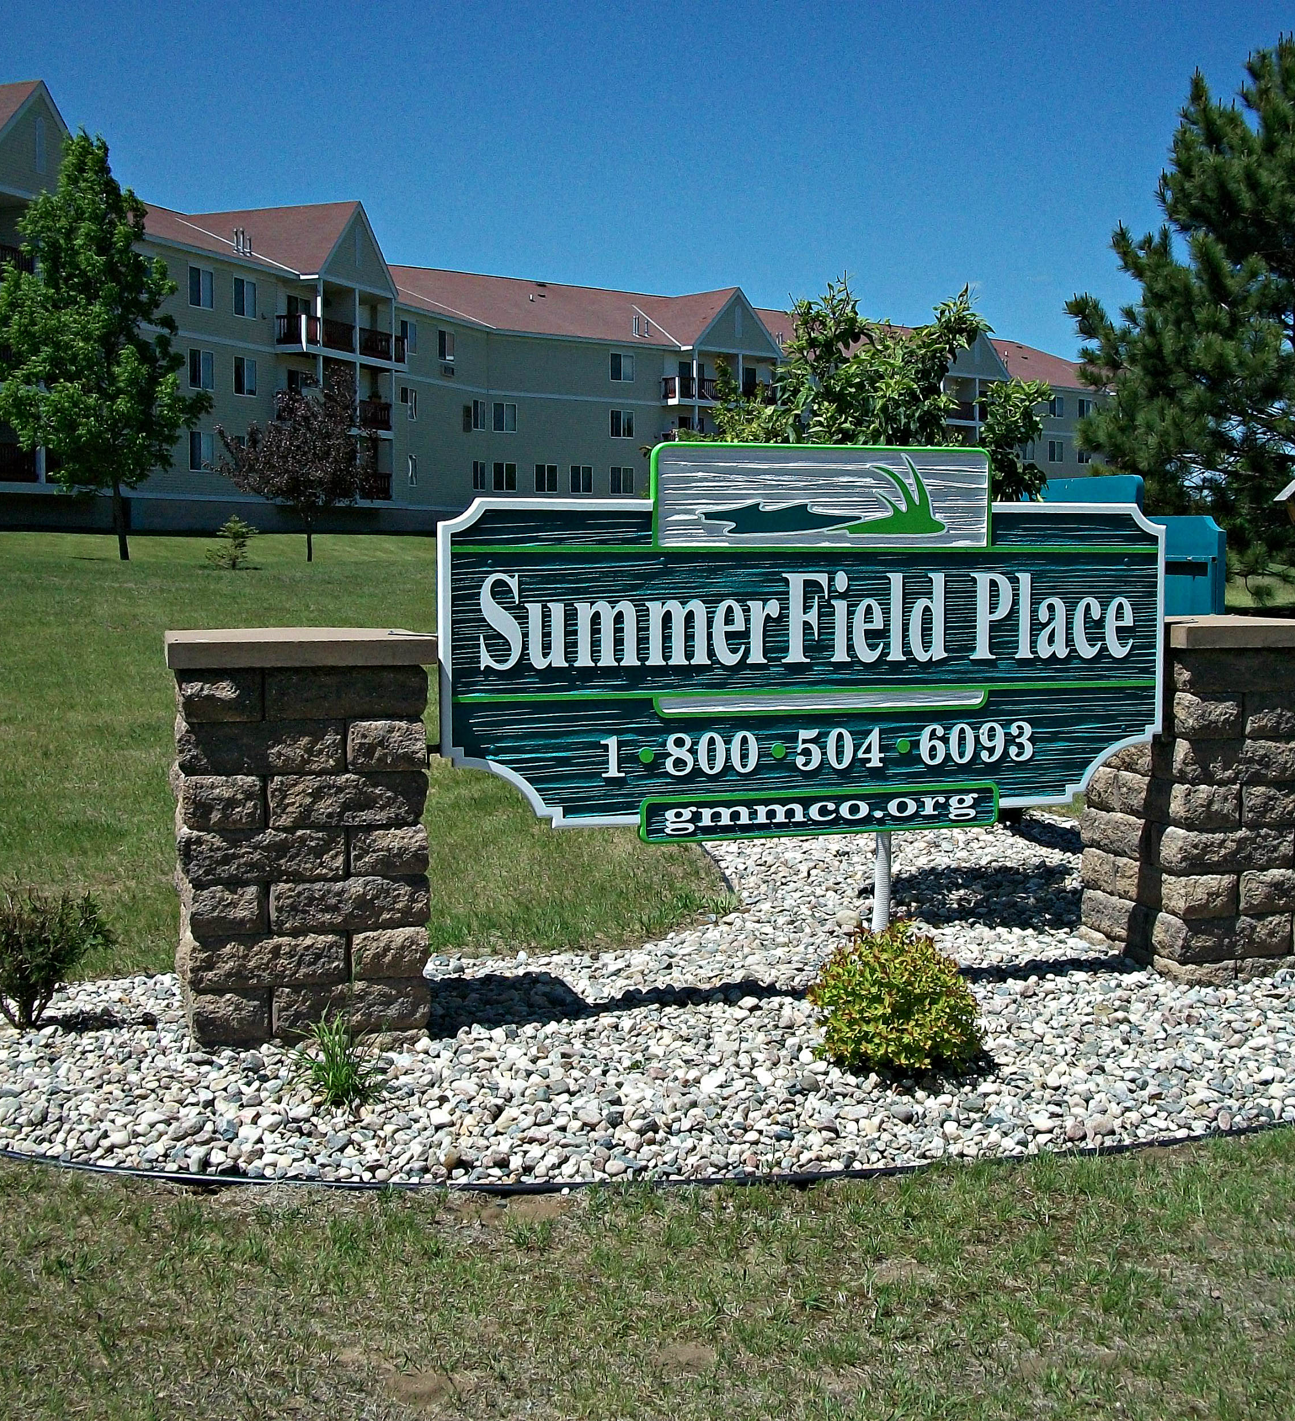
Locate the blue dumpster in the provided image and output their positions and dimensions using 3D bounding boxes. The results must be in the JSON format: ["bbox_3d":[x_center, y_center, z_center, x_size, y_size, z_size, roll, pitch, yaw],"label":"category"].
[{"bbox_3d":[4.658,-1.363,17.346,2.000,1.905,1.300,2,6,23],"label":"blue dumpster"}]

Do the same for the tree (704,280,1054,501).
[{"bbox_3d":[1.250,-1.132,10.440,2.300,2.812,2.300,1,5,7],"label":"tree"}]

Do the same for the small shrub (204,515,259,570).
[{"bbox_3d":[-7.301,-2.948,30.675,0.970,0.942,0.970,-1,5,-13],"label":"small shrub"}]

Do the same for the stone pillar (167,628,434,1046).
[{"bbox_3d":[-1.064,0.344,5.339,0.744,1.145,0.748,-1,5,-16],"label":"stone pillar"}]

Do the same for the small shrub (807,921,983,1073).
[{"bbox_3d":[0.694,0.783,5.007,0.475,0.358,0.470,1,5,8],"label":"small shrub"}]

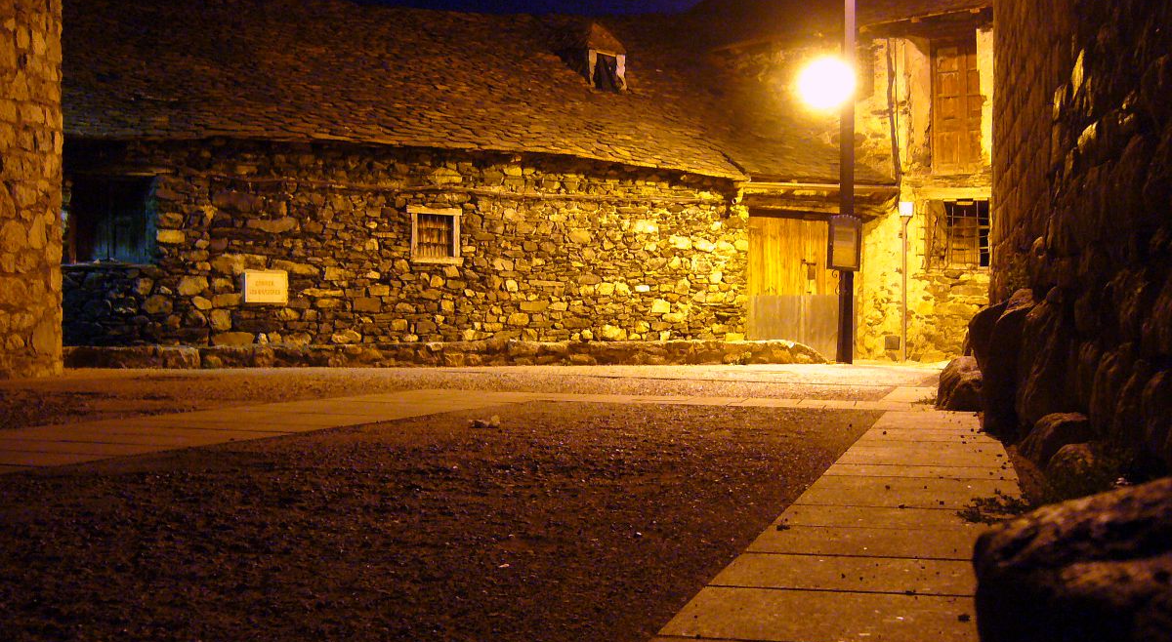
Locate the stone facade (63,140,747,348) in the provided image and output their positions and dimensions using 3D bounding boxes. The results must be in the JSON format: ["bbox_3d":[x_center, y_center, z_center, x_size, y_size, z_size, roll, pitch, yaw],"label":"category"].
[{"bbox_3d":[-2.000,-0.840,14.600,8.800,2.300,0.600,0,0,-21],"label":"stone facade"}]

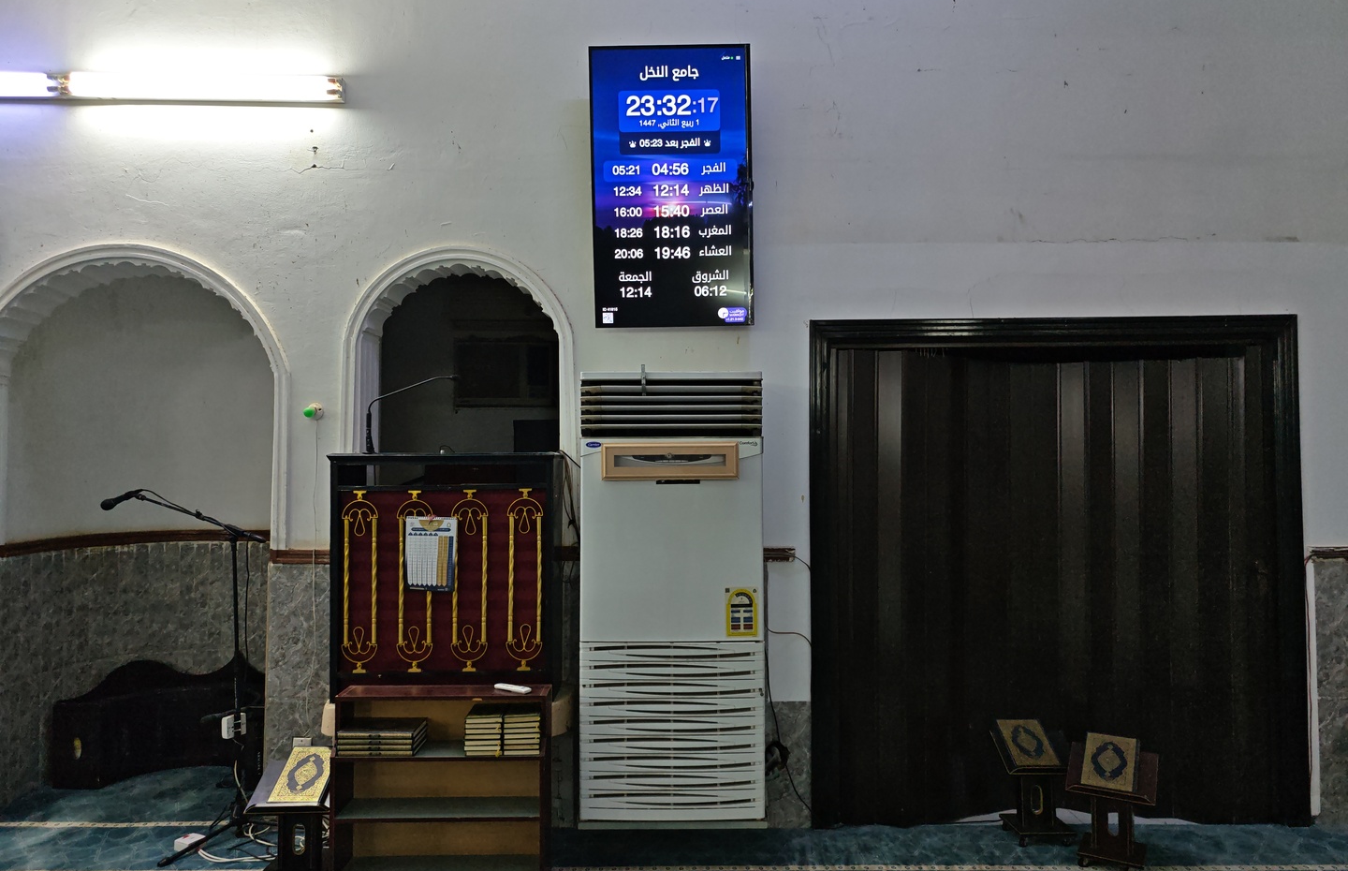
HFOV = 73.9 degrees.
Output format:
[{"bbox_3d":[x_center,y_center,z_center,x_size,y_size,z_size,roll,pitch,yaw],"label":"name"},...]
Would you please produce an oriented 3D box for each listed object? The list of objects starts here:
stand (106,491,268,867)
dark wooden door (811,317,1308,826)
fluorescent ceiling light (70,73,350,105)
[{"bbox_3d":[-2.037,0.975,3.817,0.800,1.475,0.500,0,-2,0],"label":"stand"},{"bbox_3d":[1.685,0.592,3.961,2.150,2.215,0.120,0,-2,0],"label":"dark wooden door"},{"bbox_3d":[-2.065,-1.516,3.928,1.220,0.100,0.080,0,-2,0],"label":"fluorescent ceiling light"}]

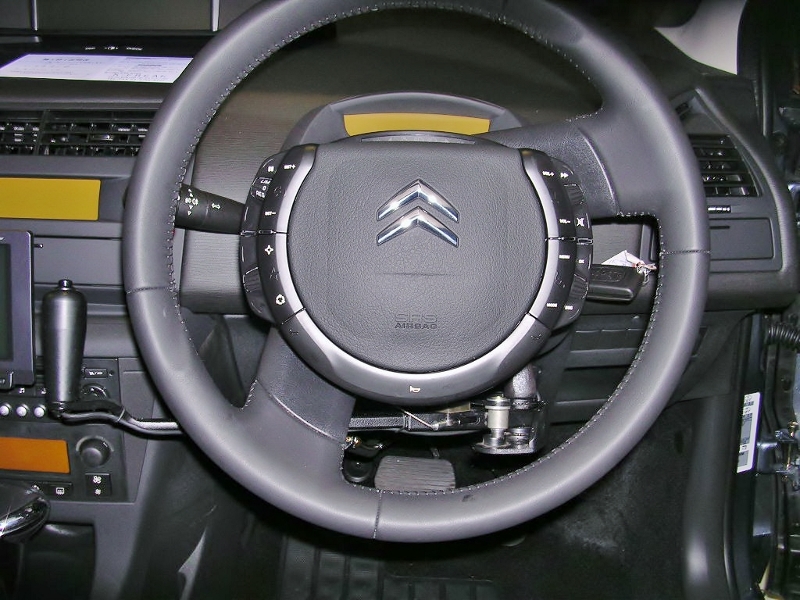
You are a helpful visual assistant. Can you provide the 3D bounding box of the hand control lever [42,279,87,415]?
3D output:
[{"bbox_3d":[-0.252,0.035,0.660,0.034,0.104,0.034,5,8,0],"label":"hand control lever"}]

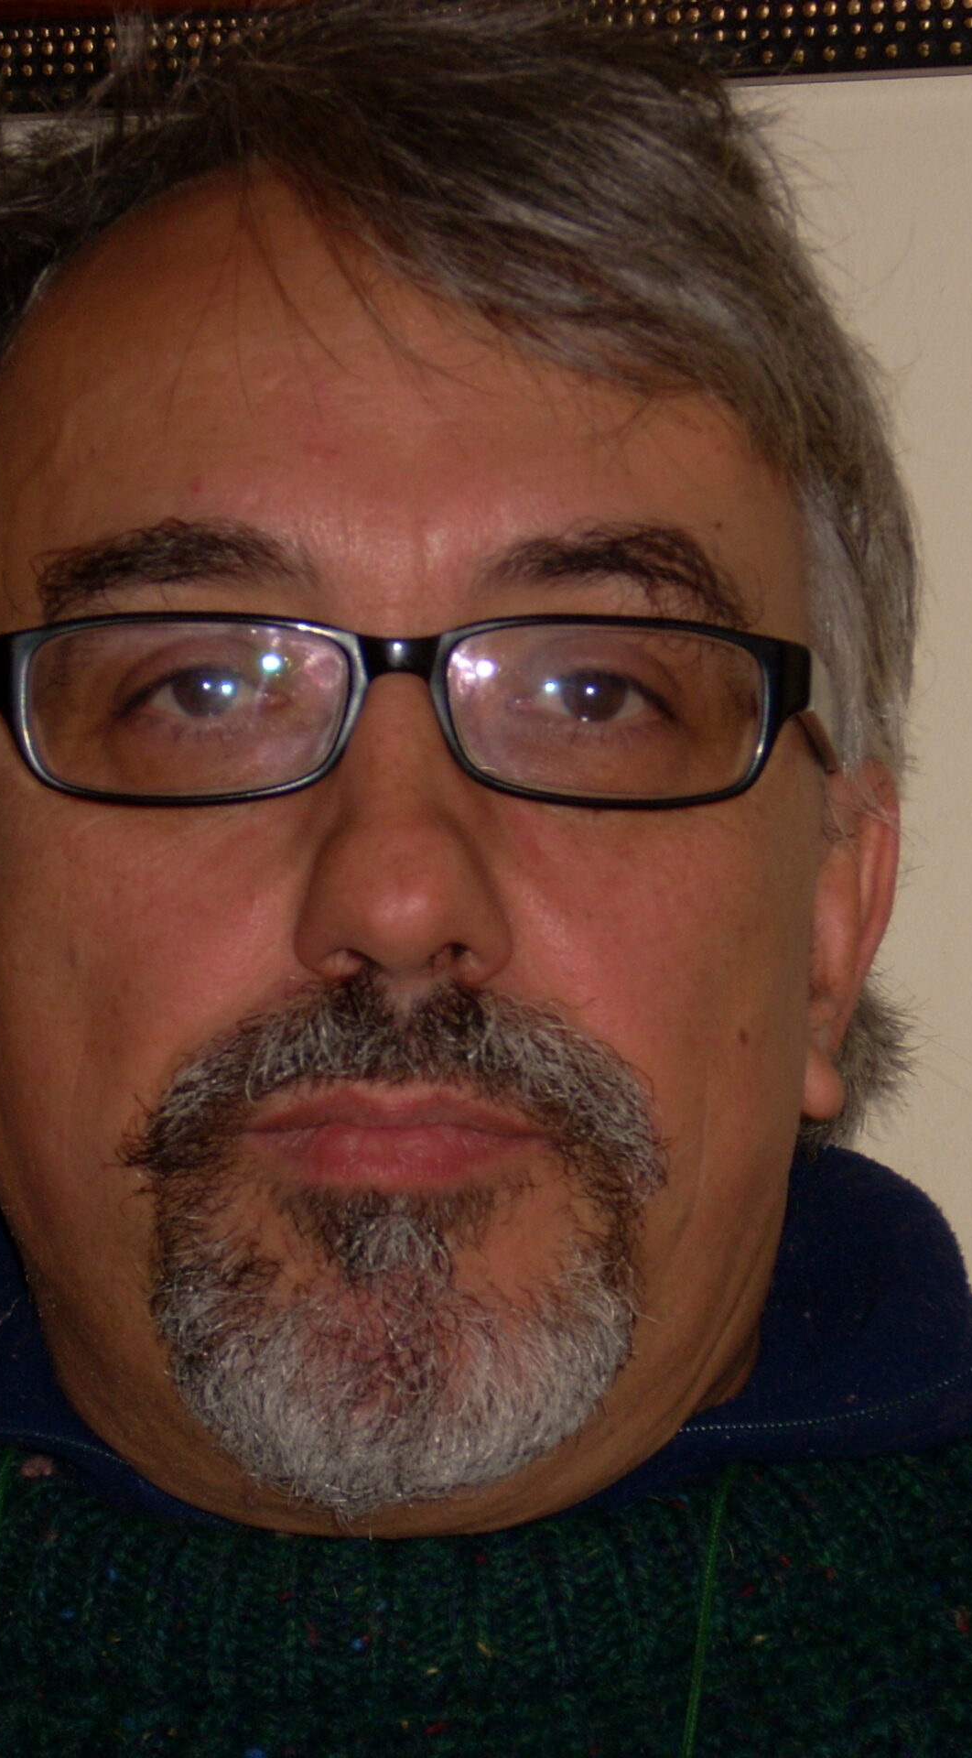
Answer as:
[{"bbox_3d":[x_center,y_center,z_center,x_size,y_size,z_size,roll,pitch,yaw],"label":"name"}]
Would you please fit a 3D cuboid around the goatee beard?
[{"bbox_3d":[-0.015,0.059,1.218,0.087,0.084,0.050,0,-9,-3],"label":"goatee beard"}]

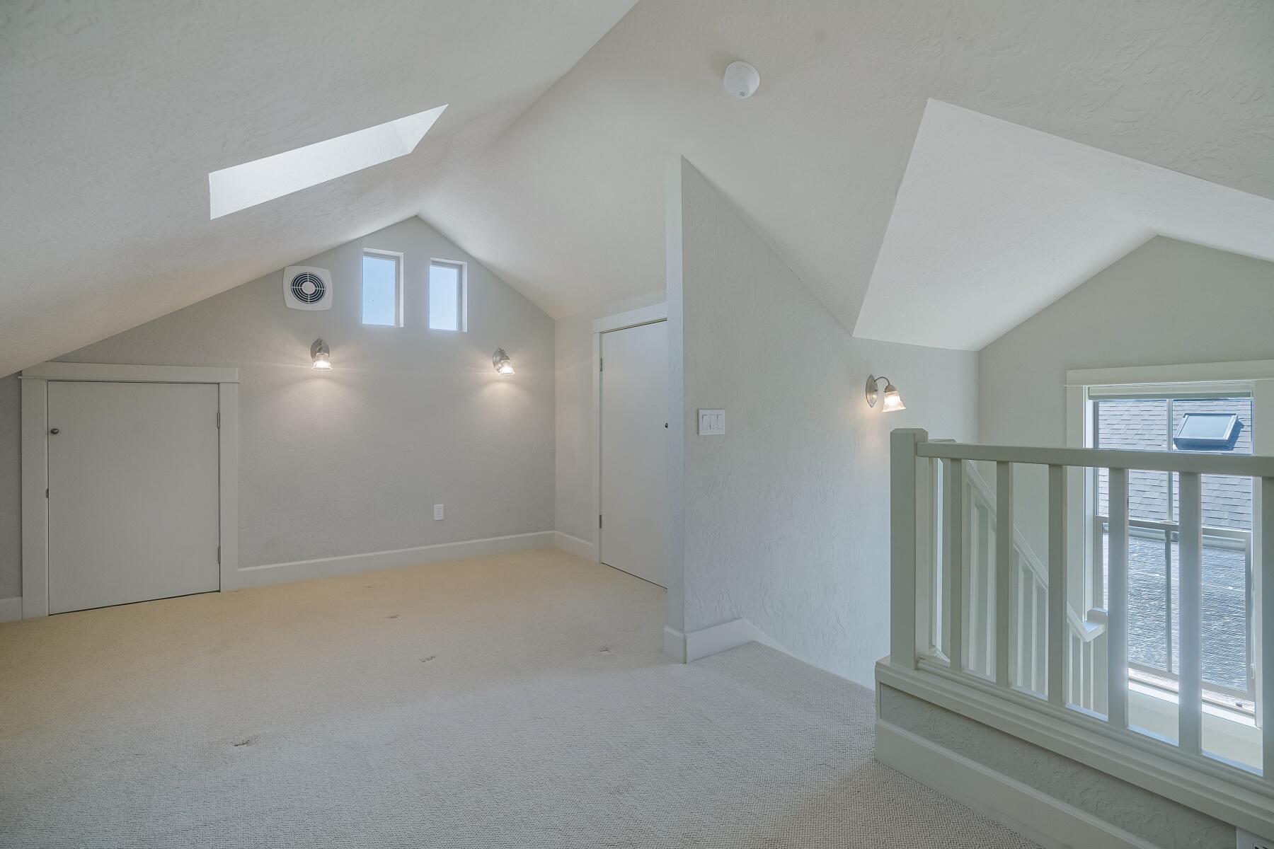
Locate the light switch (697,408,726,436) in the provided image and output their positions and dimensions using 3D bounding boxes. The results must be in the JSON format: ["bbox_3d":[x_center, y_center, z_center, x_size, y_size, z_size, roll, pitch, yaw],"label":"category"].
[{"bbox_3d":[0.334,-0.009,2.513,0.164,0.112,0.008,0,0,-36],"label":"light switch"}]

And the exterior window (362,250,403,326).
[{"bbox_3d":[-1.811,-0.956,4.017,0.264,0.526,0.103,0,0,-36],"label":"exterior window"}]

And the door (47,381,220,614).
[{"bbox_3d":[-2.843,0.389,3.238,0.733,1.257,0.041,0,0,-36],"label":"door"}]

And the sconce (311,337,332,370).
[{"bbox_3d":[-2.042,-0.468,3.674,0.118,0.216,0.189,0,0,-36],"label":"sconce"}]

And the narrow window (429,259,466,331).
[{"bbox_3d":[-1.437,-0.965,4.284,0.271,0.522,0.103,0,0,-36],"label":"narrow window"}]

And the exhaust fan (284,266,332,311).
[{"bbox_3d":[-2.139,-0.889,3.697,0.278,0.285,0.036,0,0,-36],"label":"exhaust fan"}]

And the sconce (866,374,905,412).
[{"bbox_3d":[1.396,-0.176,3.156,0.121,0.214,0.193,0,0,-36],"label":"sconce"}]

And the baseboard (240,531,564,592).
[{"bbox_3d":[-1.573,0.962,4.114,2.173,0.119,0.021,0,0,-36],"label":"baseboard"}]

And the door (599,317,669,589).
[{"bbox_3d":[-0.002,0.172,3.789,0.041,1.682,0.865,0,0,-36],"label":"door"}]

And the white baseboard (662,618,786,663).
[{"bbox_3d":[0.415,0.968,2.629,0.601,0.150,0.118,0,0,-36],"label":"white baseboard"}]

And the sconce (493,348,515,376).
[{"bbox_3d":[-1.028,-0.492,4.398,0.120,0.213,0.189,0,0,-36],"label":"sconce"}]

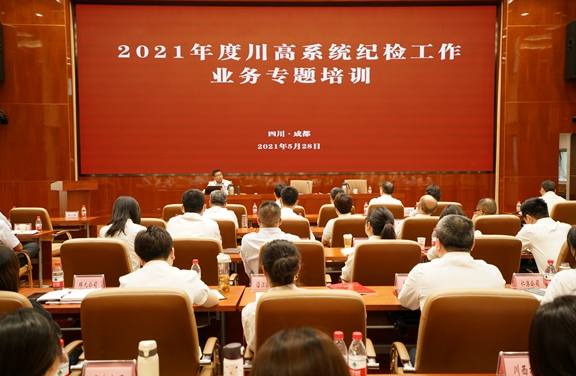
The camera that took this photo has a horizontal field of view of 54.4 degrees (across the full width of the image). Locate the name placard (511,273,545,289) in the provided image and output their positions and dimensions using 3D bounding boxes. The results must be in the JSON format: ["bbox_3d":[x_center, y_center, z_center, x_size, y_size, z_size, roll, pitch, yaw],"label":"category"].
[{"bbox_3d":[1.448,0.545,3.372,0.185,0.093,0.078,0,3,-1],"label":"name placard"}]

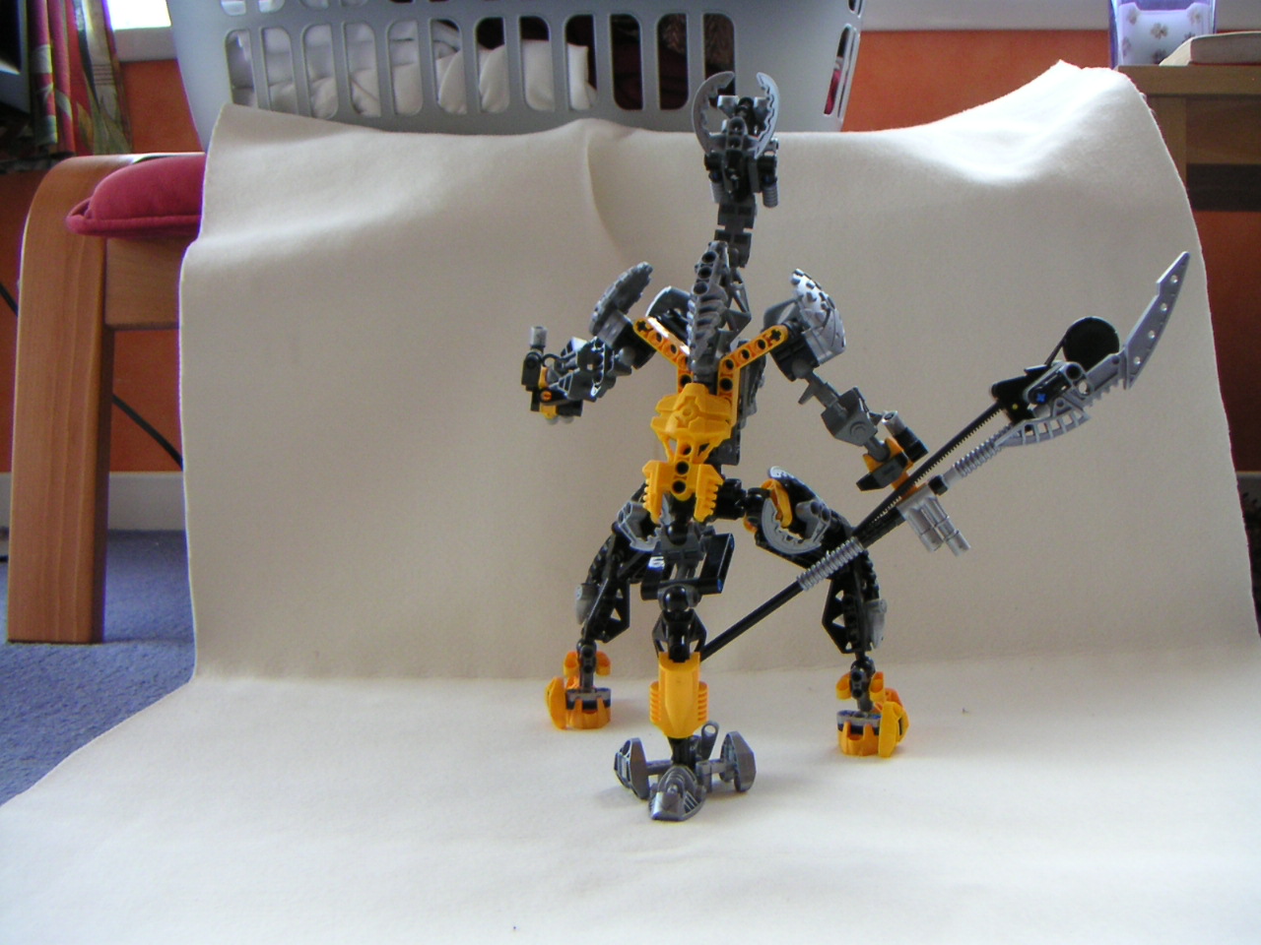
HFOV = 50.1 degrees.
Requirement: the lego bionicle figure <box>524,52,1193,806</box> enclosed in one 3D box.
[{"bbox_3d":[0.077,-0.021,0.558,0.285,0.300,0.178,0,0,18],"label":"lego bionicle figure"}]

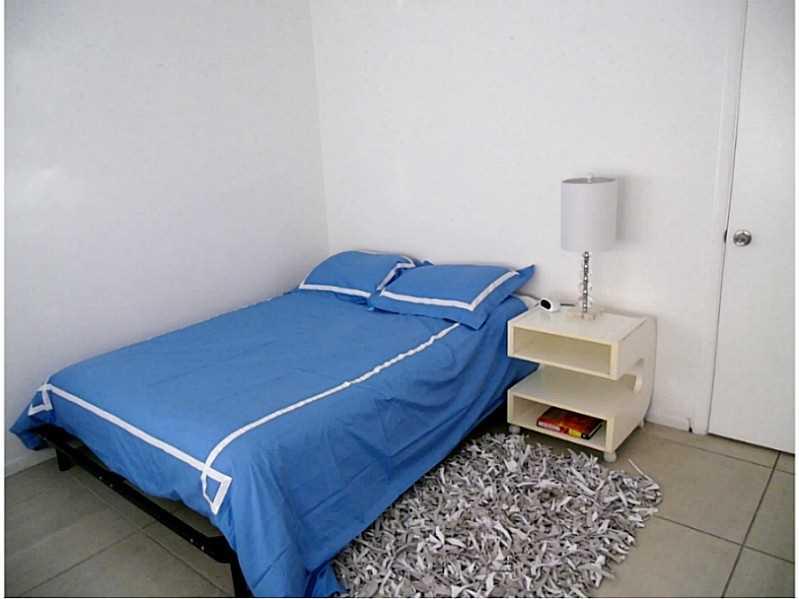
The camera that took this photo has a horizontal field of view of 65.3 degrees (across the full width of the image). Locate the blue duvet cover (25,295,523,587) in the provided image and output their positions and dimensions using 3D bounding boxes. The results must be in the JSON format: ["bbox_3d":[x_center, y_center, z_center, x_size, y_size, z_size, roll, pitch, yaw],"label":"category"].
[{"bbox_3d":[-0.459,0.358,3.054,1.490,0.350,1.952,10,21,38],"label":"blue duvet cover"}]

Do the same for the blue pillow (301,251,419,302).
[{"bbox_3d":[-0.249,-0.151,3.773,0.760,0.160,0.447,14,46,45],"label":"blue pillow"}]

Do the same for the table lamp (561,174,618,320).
[{"bbox_3d":[0.823,-0.226,2.752,0.240,0.644,0.240,10,21,38],"label":"table lamp"}]

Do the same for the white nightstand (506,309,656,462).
[{"bbox_3d":[0.859,0.350,2.928,0.504,0.563,0.484,10,21,38],"label":"white nightstand"}]

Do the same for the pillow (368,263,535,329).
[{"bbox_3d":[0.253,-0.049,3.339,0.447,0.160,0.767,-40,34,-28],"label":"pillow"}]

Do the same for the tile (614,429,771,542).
[{"bbox_3d":[1.141,0.736,2.568,0.604,0.012,0.604,10,21,38],"label":"tile"}]

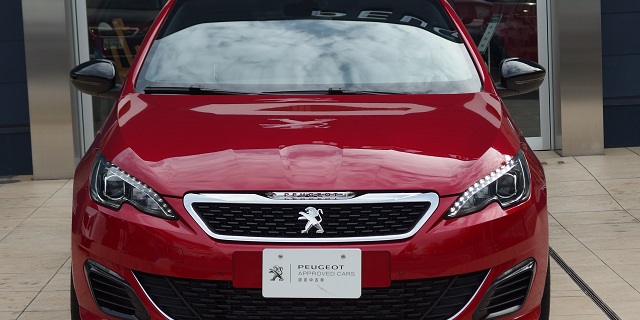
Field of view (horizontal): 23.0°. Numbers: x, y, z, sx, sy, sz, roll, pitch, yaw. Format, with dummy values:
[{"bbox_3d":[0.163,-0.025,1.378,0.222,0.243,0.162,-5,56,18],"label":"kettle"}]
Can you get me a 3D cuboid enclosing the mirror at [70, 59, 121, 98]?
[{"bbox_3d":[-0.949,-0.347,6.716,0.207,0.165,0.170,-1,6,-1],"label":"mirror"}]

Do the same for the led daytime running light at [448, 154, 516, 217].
[{"bbox_3d":[0.575,0.094,5.572,0.290,0.180,0.340,-1,6,-1],"label":"led daytime running light"}]

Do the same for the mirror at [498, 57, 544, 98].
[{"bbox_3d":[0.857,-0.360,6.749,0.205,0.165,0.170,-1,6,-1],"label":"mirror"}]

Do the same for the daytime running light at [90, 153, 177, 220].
[{"bbox_3d":[-0.661,0.095,5.579,0.340,0.195,0.400,-1,6,-1],"label":"daytime running light"}]

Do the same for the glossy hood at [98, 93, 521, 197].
[{"bbox_3d":[-0.036,-0.076,5.783,1.580,0.290,1.080,-1,6,-1],"label":"glossy hood"}]

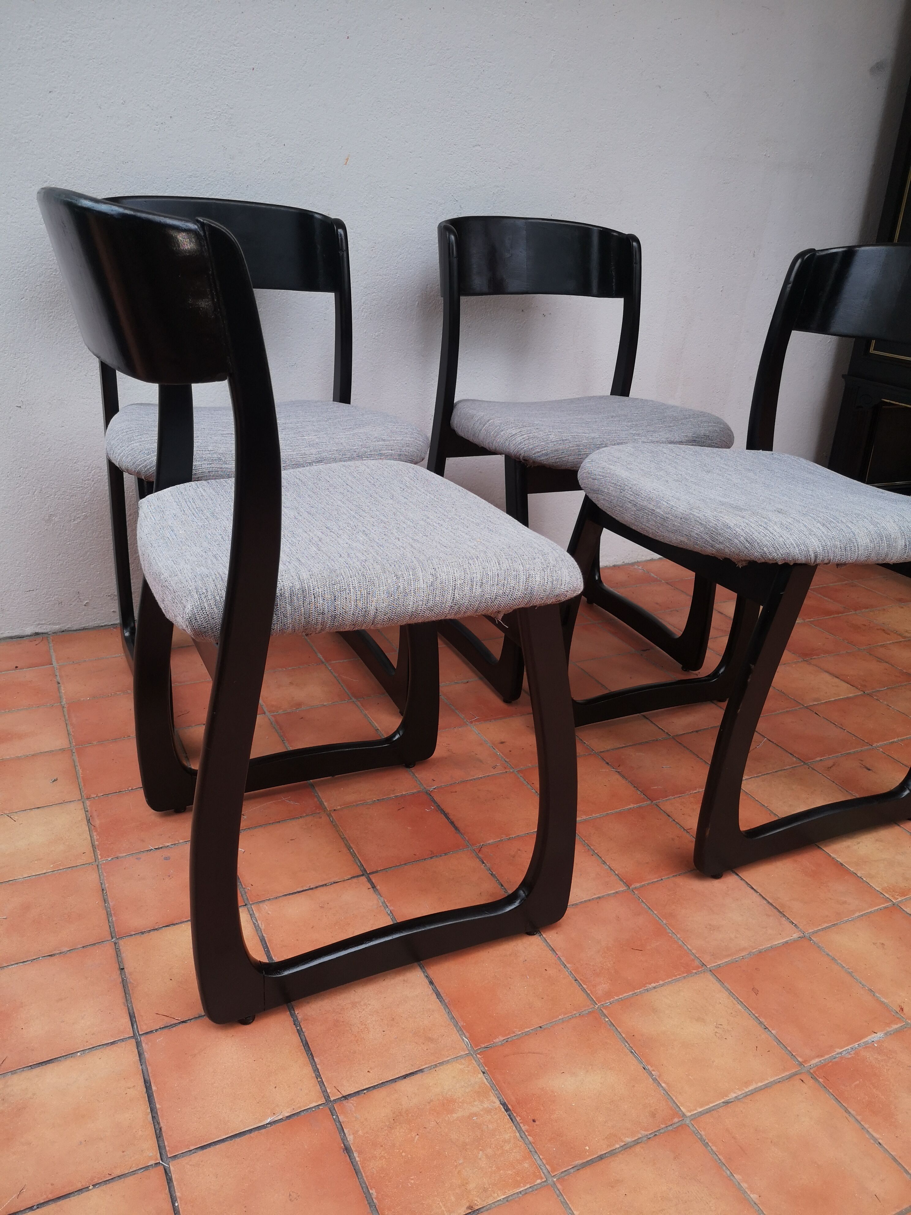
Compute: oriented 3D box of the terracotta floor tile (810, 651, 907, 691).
[{"bbox_3d":[0.820,0.132,1.907,0.147,0.012,0.147,-8,25,-25],"label":"terracotta floor tile"}]

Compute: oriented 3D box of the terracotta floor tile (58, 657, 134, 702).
[{"bbox_3d":[-0.624,0.130,1.693,0.147,0.012,0.147,-8,25,-25],"label":"terracotta floor tile"}]

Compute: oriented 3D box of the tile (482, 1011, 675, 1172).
[{"bbox_3d":[0.120,0.478,0.939,0.149,0.012,0.147,-7,25,-25],"label":"tile"}]

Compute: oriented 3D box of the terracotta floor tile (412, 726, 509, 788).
[{"bbox_3d":[-0.009,0.241,1.513,0.147,0.012,0.147,-8,25,-25],"label":"terracotta floor tile"}]

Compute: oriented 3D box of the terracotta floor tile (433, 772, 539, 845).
[{"bbox_3d":[0.058,0.297,1.388,0.147,0.012,0.147,-8,25,-25],"label":"terracotta floor tile"}]

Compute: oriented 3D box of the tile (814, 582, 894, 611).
[{"bbox_3d":[0.962,-0.016,2.289,0.147,0.012,0.147,-8,25,-25],"label":"tile"}]

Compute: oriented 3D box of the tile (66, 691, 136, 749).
[{"bbox_3d":[-0.551,0.184,1.554,0.149,0.012,0.147,-7,25,-25],"label":"tile"}]

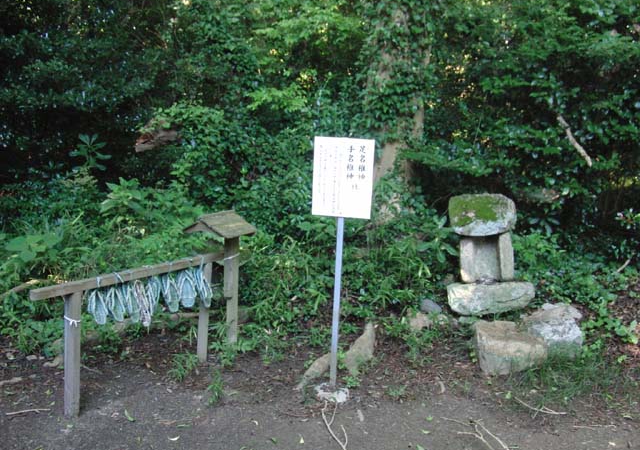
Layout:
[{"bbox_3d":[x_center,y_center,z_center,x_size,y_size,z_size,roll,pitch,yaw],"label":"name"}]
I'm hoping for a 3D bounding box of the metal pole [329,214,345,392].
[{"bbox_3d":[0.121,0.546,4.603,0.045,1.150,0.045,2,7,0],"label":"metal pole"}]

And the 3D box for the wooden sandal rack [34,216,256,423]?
[{"bbox_3d":[-1.092,0.532,4.546,0.380,1.090,1.900,6,9,29],"label":"wooden sandal rack"}]

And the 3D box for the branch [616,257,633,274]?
[{"bbox_3d":[2.849,0.379,6.400,0.035,0.030,0.240,10,44,47],"label":"branch"}]

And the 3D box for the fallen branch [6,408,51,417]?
[{"bbox_3d":[-1.733,1.109,4.067,0.260,0.025,0.045,-1,8,-23],"label":"fallen branch"}]

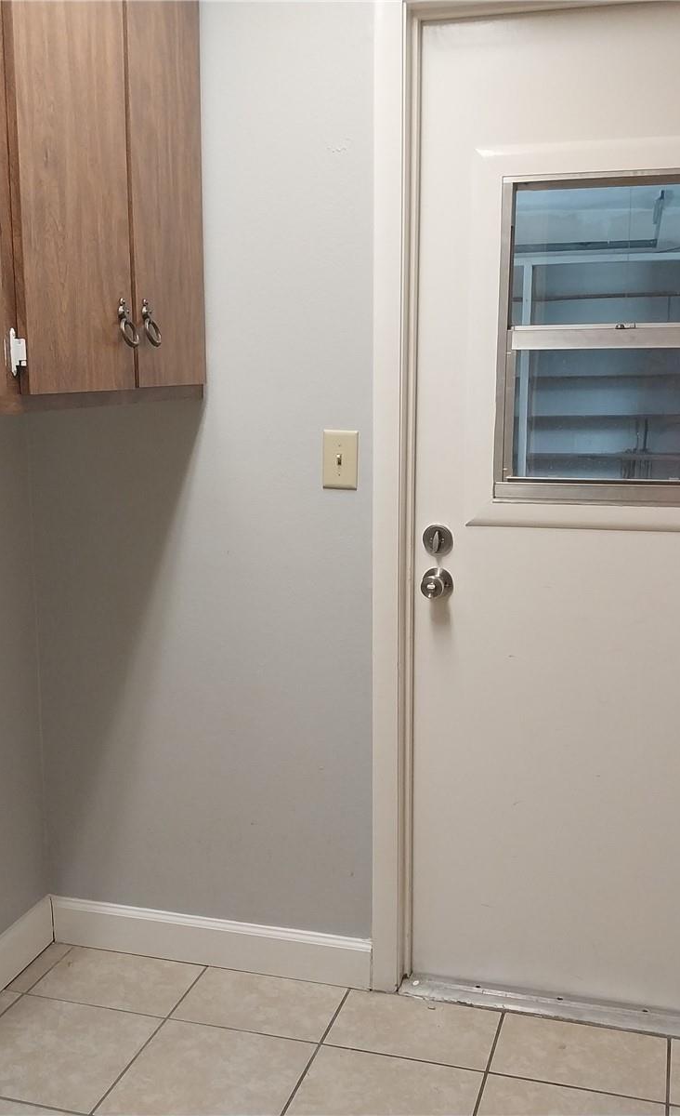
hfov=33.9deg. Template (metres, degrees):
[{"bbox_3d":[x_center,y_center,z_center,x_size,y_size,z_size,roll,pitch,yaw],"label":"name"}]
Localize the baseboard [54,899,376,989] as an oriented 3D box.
[{"bbox_3d":[-0.306,0.867,2.533,0.781,0.119,0.014,2,9,15],"label":"baseboard"}]

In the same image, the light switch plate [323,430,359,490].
[{"bbox_3d":[0.002,-0.198,2.278,0.071,0.117,0.012,2,9,15],"label":"light switch plate"}]

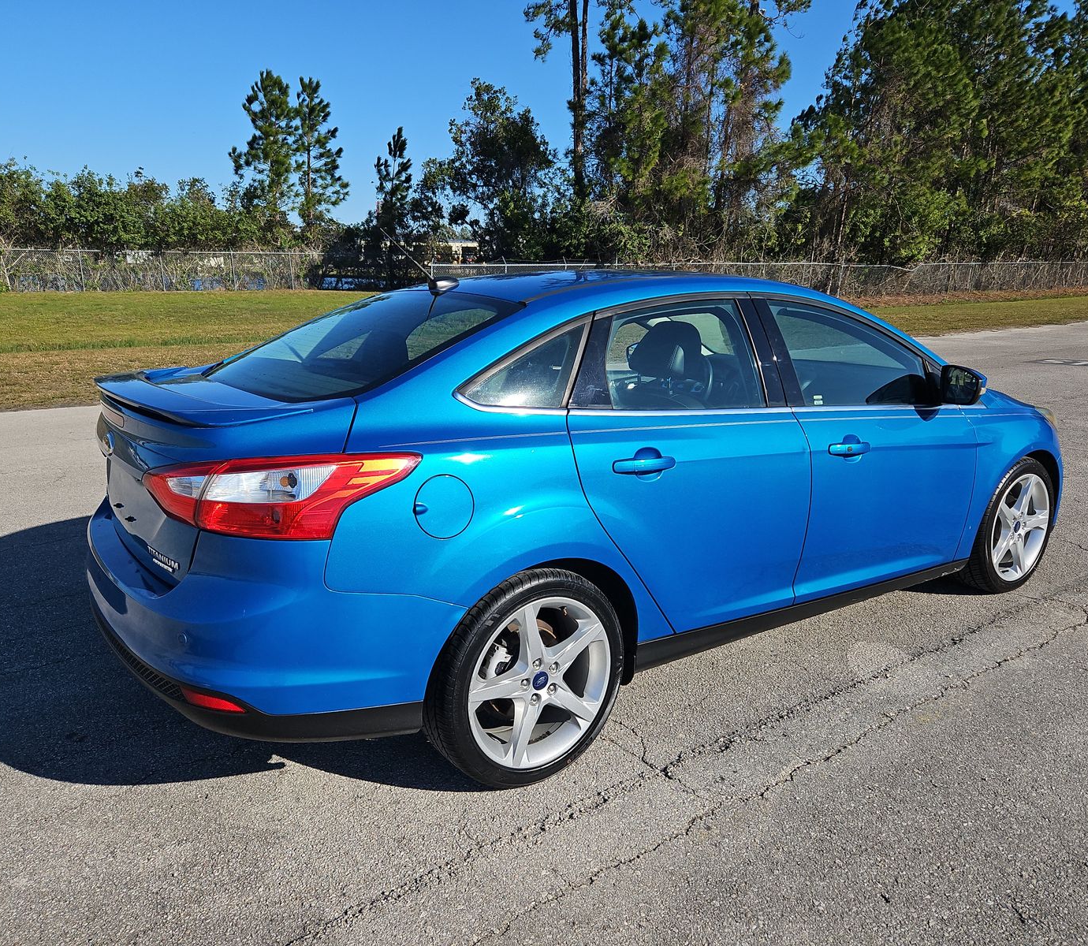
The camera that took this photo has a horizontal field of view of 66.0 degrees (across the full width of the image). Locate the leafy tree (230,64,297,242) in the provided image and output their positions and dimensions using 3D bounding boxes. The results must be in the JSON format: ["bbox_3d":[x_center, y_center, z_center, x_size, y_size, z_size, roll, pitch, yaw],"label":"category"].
[{"bbox_3d":[-13.690,-14.631,41.172,3.213,9.637,3.213,-4,15,-17],"label":"leafy tree"}]

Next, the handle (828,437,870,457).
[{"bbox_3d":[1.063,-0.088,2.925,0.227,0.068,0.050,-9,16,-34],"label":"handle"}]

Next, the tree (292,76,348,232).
[{"bbox_3d":[-13.275,-16.238,47.787,3.900,11.738,3.900,-3,14,-14],"label":"tree"}]

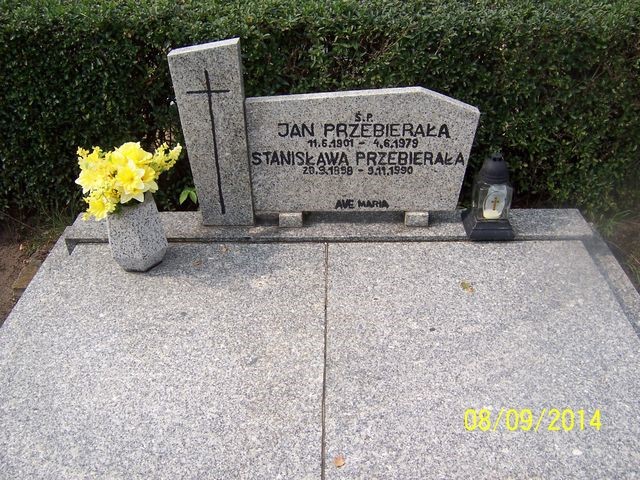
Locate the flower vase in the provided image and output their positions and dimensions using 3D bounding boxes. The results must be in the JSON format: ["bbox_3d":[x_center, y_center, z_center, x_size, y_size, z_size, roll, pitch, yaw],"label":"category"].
[{"bbox_3d":[-0.592,-0.034,1.946,0.190,0.245,0.168,0,33,1],"label":"flower vase"}]

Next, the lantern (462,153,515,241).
[{"bbox_3d":[0.582,-0.165,2.045,0.152,0.283,0.155,0,33,1],"label":"lantern"}]

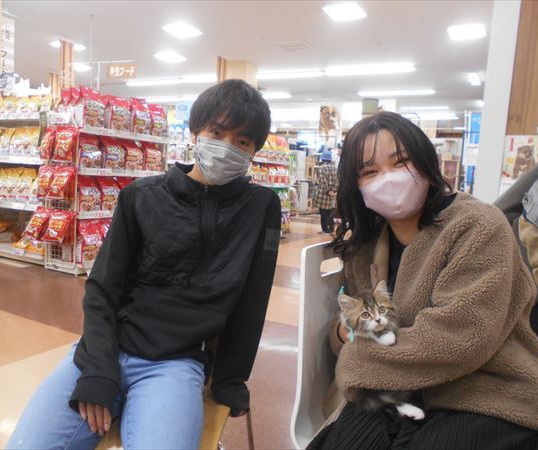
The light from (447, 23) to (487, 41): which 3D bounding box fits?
[{"bbox_3d":[3.484,-3.396,7.931,0.620,0.080,0.620,7,7,28],"label":"light"}]

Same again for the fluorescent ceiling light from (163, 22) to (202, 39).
[{"bbox_3d":[-1.707,-3.794,8.791,0.620,0.080,0.620,7,7,28],"label":"fluorescent ceiling light"}]

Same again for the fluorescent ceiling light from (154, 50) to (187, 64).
[{"bbox_3d":[-2.275,-3.891,10.404,0.630,0.070,0.630,6,7,27],"label":"fluorescent ceiling light"}]

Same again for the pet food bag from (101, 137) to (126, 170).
[{"bbox_3d":[-1.618,-0.735,4.694,0.100,0.345,0.205,-2,3,34],"label":"pet food bag"}]

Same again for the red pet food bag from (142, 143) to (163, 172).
[{"bbox_3d":[-1.352,-0.769,5.133,0.115,0.310,0.235,6,7,27],"label":"red pet food bag"}]

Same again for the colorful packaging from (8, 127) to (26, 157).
[{"bbox_3d":[-2.634,-0.870,4.754,0.220,0.290,0.090,6,7,27],"label":"colorful packaging"}]

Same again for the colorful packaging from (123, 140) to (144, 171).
[{"bbox_3d":[-1.485,-0.758,4.943,0.100,0.340,0.200,-2,3,34],"label":"colorful packaging"}]

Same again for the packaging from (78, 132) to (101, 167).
[{"bbox_3d":[-1.663,-0.674,4.130,0.120,0.345,0.235,7,7,29],"label":"packaging"}]

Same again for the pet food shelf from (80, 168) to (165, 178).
[{"bbox_3d":[-1.638,-0.551,4.754,0.400,0.060,1.200,7,7,28],"label":"pet food shelf"}]

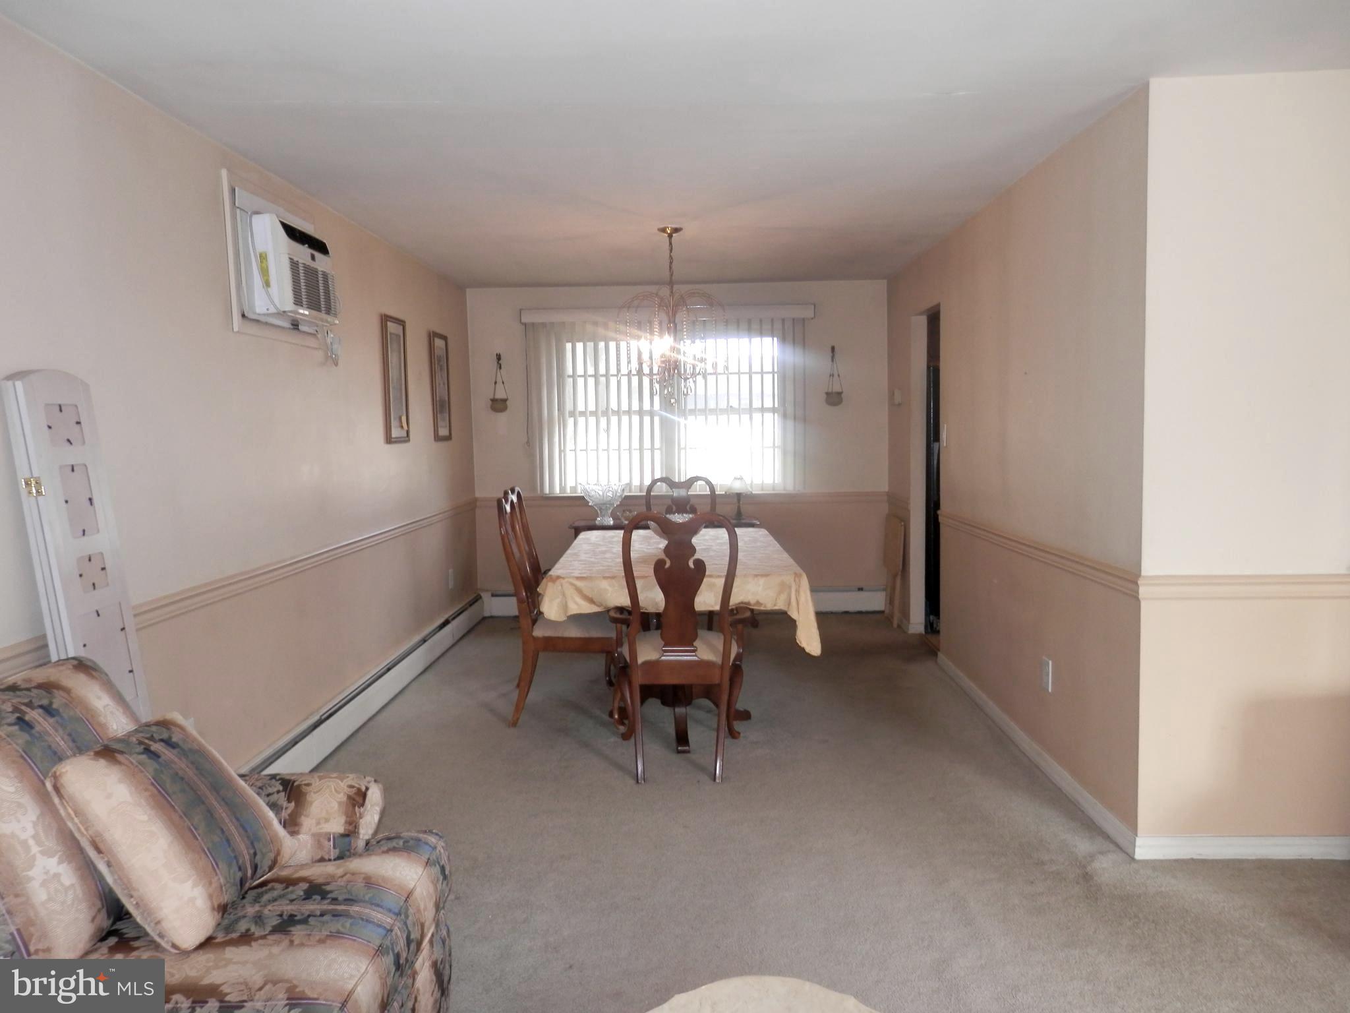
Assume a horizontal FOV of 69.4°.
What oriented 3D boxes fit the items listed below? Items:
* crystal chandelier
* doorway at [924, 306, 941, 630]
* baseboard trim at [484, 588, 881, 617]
[{"bbox_3d":[-0.015,-0.979,5.039,0.546,0.891,0.546,-1,5,1],"label":"crystal chandelier"},{"bbox_3d":[1.539,-0.154,5.832,0.106,2.012,0.762,-1,5,2],"label":"doorway"},{"bbox_3d":[0.037,0.692,7.029,2.895,0.185,0.063,-1,5,2],"label":"baseboard trim"}]

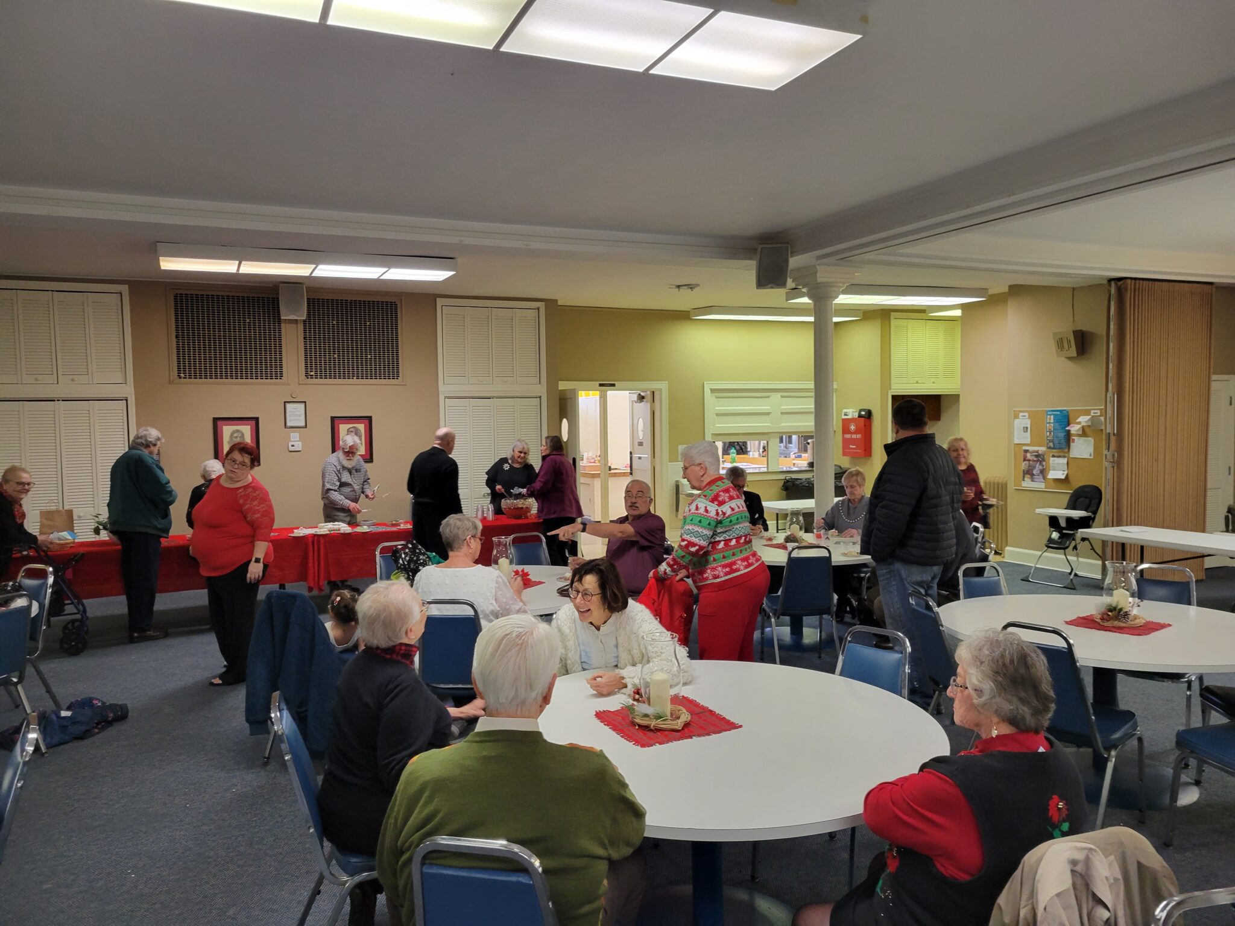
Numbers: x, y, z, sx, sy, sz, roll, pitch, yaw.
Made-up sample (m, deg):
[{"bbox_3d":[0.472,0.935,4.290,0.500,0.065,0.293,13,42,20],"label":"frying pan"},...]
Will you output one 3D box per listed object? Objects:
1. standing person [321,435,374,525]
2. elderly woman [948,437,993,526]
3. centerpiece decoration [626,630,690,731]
[{"bbox_3d":[-2.694,0.501,9.206,0.540,1.620,0.480,-2,3,-31],"label":"standing person"},{"bbox_3d":[3.695,0.470,9.863,0.500,1.500,0.380,0,3,19],"label":"elderly woman"},{"bbox_3d":[0.137,0.707,3.054,0.210,0.270,0.205,-1,3,0],"label":"centerpiece decoration"}]

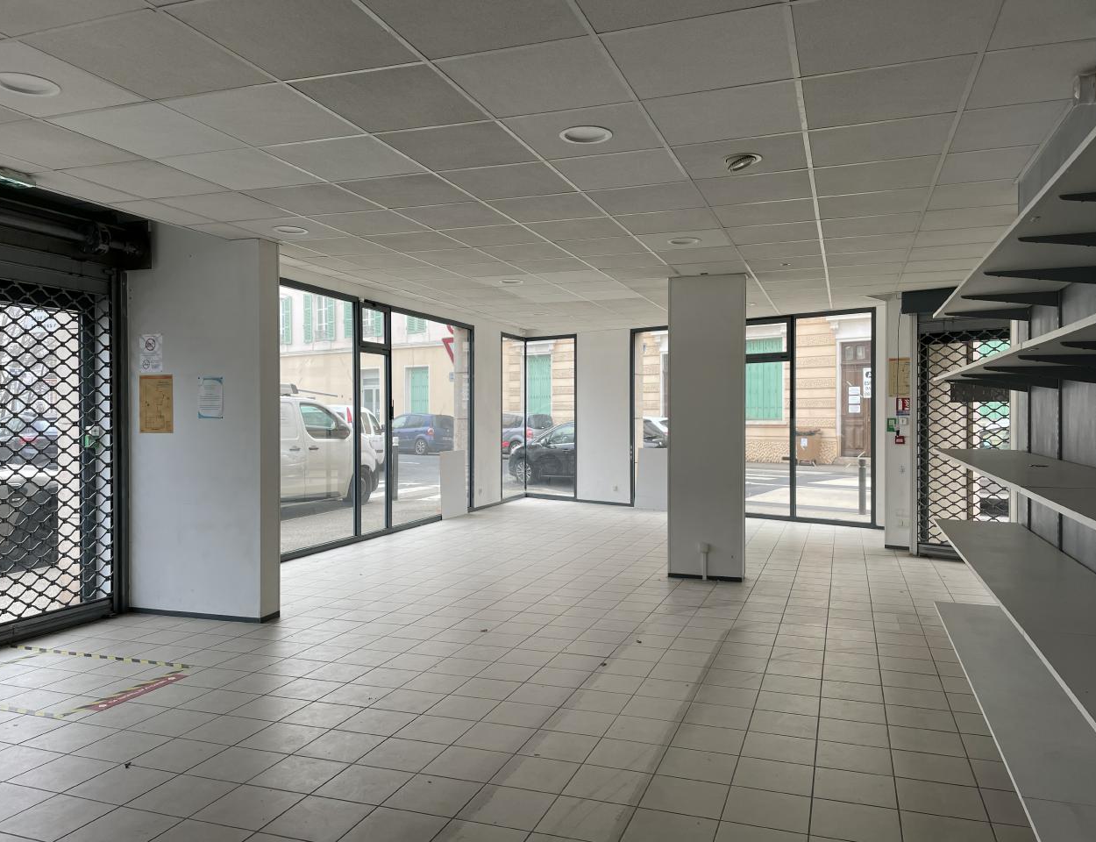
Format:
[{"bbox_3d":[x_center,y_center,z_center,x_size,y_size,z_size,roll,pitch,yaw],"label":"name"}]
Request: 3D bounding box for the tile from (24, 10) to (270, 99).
[{"bbox_3d":[-1.365,-1.258,2.927,0.586,0.020,0.588,0,0,19],"label":"tile"}]

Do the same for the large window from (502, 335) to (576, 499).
[{"bbox_3d":[-0.100,-0.050,14.100,1.150,2.800,1.050,0,0,27],"label":"large window"}]

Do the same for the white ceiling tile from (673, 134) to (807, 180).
[{"bbox_3d":[0.934,-1.264,4.025,0.595,0.020,0.595,0,0,20],"label":"white ceiling tile"}]

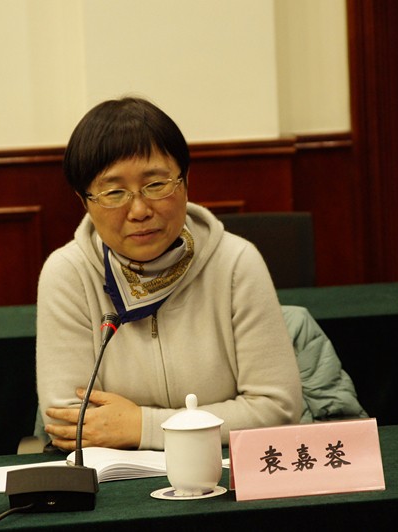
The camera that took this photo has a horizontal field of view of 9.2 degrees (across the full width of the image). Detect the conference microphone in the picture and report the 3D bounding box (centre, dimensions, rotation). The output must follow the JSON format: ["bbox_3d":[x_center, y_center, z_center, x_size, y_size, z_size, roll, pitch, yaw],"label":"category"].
[{"bbox_3d":[-0.180,0.194,3.327,0.160,0.242,0.190,-3,7,-11],"label":"conference microphone"}]

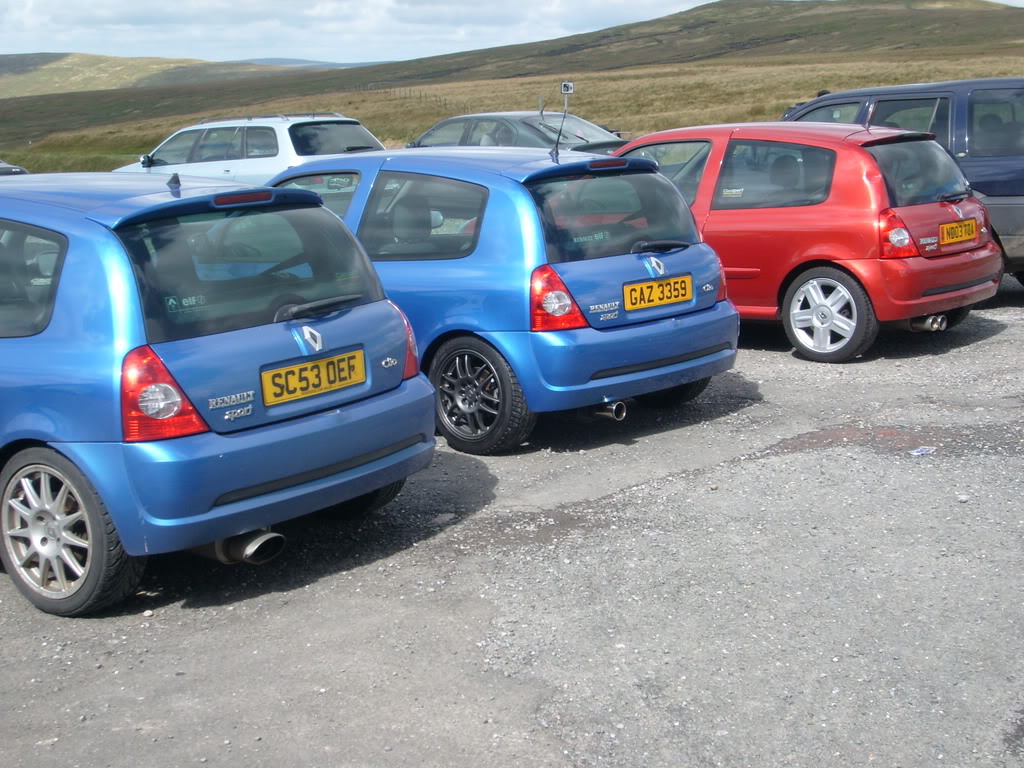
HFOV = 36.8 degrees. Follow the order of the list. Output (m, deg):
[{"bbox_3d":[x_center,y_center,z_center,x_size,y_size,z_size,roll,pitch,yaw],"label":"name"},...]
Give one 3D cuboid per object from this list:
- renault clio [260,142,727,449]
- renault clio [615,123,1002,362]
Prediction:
[{"bbox_3d":[-0.631,-0.633,8.669,3.810,1.400,1.670,10,16,42],"label":"renault clio"},{"bbox_3d":[1.378,-1.124,10.770,3.810,1.400,1.670,9,15,39],"label":"renault clio"}]

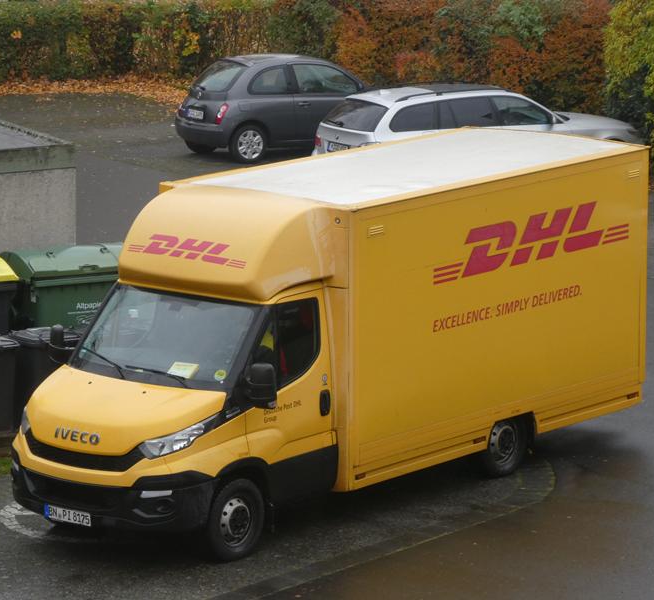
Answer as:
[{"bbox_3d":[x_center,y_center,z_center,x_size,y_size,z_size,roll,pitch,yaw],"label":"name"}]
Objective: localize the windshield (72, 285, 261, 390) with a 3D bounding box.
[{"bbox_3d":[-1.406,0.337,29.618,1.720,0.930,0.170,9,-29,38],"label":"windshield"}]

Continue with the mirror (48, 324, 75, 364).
[{"bbox_3d":[-2.343,0.421,30.349,0.150,0.380,0.230,-9,14,-38],"label":"mirror"}]

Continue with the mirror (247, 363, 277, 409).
[{"bbox_3d":[-0.534,0.712,28.894,0.230,0.380,0.150,6,12,27],"label":"mirror"}]

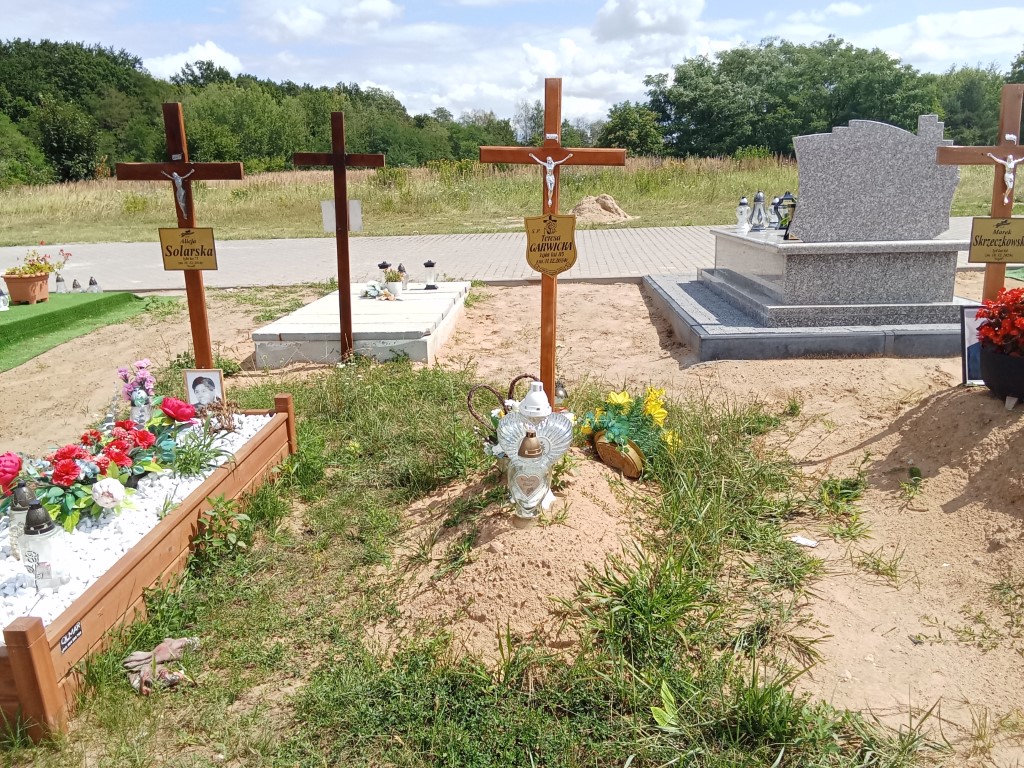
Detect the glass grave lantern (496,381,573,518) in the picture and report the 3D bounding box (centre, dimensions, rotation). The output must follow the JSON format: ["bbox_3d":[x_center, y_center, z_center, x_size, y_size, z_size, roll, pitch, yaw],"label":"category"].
[{"bbox_3d":[0.072,0.211,2.600,0.243,0.439,0.150,-1,14,4],"label":"glass grave lantern"}]

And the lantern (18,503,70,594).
[{"bbox_3d":[-1.228,0.417,2.078,0.120,0.239,0.120,-6,16,-16],"label":"lantern"}]

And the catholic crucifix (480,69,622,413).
[{"bbox_3d":[0.186,-0.580,3.707,0.656,1.574,0.070,1,15,7],"label":"catholic crucifix"}]

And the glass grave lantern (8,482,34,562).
[{"bbox_3d":[-1.383,0.381,2.238,0.090,0.232,0.085,-6,16,-16],"label":"glass grave lantern"}]

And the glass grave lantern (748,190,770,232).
[{"bbox_3d":[2.069,-1.437,6.650,0.160,0.330,0.160,-1,14,4],"label":"glass grave lantern"}]

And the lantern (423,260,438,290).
[{"bbox_3d":[-0.760,-1.024,7.460,0.120,0.252,0.120,-1,15,0],"label":"lantern"}]

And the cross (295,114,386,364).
[{"bbox_3d":[-1.040,-0.872,4.880,0.555,1.494,0.060,1,15,4],"label":"cross"}]

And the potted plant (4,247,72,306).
[{"bbox_3d":[-4.438,-1.010,7.439,0.540,0.518,0.400,-2,15,-3],"label":"potted plant"}]

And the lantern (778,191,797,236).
[{"bbox_3d":[2.387,-1.496,6.888,0.200,0.311,0.200,-1,15,0],"label":"lantern"}]

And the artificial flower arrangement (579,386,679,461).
[{"bbox_3d":[0.460,0.175,3.150,0.280,0.320,0.290,-52,7,-27],"label":"artificial flower arrangement"}]

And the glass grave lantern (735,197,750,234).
[{"bbox_3d":[1.934,-1.404,6.650,0.122,0.290,0.122,-1,14,4],"label":"glass grave lantern"}]

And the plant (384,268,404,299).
[{"bbox_3d":[-0.956,-0.817,6.450,0.140,0.222,0.140,-1,14,4],"label":"plant"}]

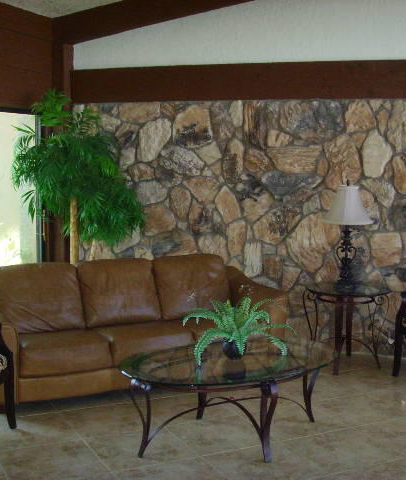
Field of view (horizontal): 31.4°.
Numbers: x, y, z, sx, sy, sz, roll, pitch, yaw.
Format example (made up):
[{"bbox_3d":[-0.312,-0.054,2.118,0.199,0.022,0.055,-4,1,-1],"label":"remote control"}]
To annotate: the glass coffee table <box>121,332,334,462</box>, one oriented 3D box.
[{"bbox_3d":[0.151,0.865,3.908,1.263,0.451,0.848,-3,7,-30],"label":"glass coffee table"}]

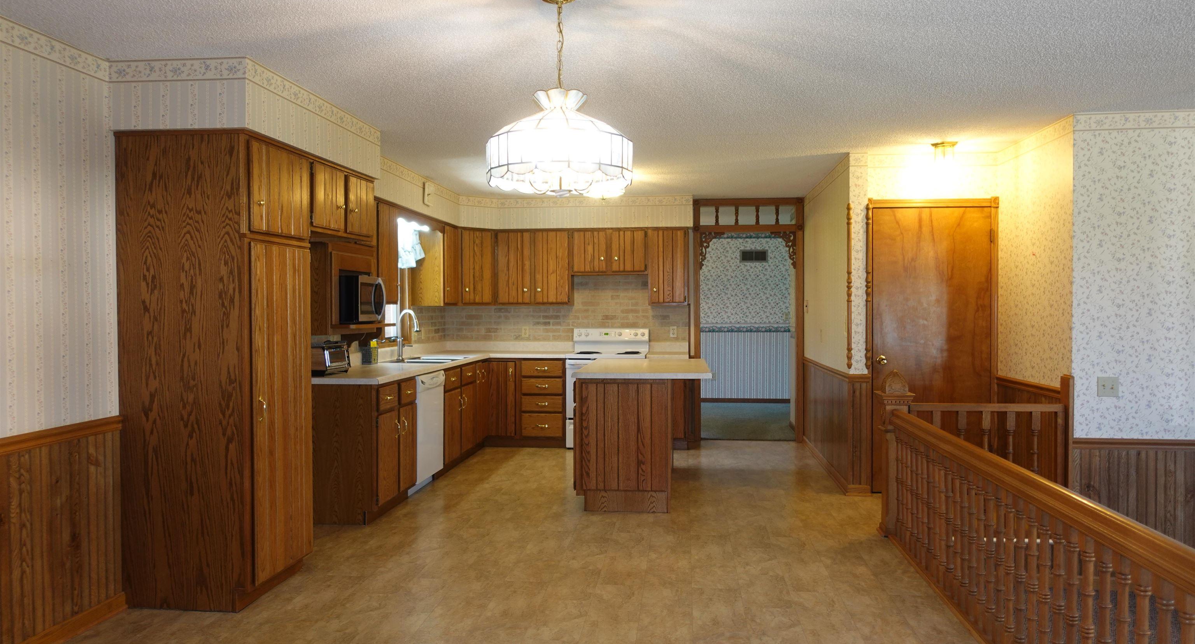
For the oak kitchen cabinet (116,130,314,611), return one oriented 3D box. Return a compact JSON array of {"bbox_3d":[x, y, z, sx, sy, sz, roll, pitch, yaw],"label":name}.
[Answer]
[{"bbox_3d":[-1.796,0.214,3.823,0.646,2.133,0.581,0,1,7],"label":"oak kitchen cabinet"}]

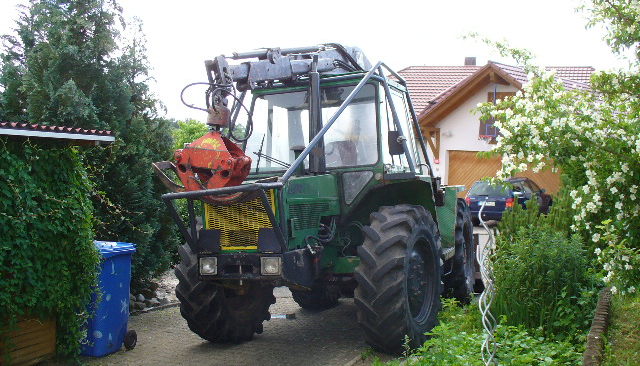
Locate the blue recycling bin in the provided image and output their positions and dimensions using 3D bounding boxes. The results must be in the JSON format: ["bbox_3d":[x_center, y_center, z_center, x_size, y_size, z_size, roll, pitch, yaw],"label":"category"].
[{"bbox_3d":[-2.170,1.095,6.600,0.580,1.070,0.730,0,0,19],"label":"blue recycling bin"}]

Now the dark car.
[{"bbox_3d":[6.450,0.630,23.200,1.740,1.490,4.550,0,0,34],"label":"dark car"}]

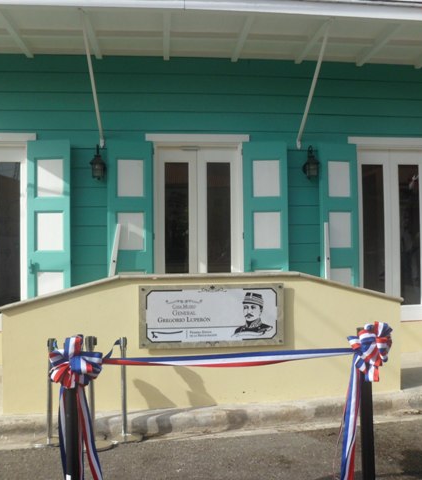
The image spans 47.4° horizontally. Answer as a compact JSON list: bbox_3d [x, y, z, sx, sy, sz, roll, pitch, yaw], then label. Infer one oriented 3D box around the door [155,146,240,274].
[{"bbox_3d":[-0.163,-0.061,6.423,1.159,2.414,0.120,0,-1,-5],"label":"door"}]

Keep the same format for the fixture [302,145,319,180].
[{"bbox_3d":[1.328,-1.019,6.392,0.210,0.468,0.300,0,-1,-5],"label":"fixture"}]

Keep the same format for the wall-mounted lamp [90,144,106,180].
[{"bbox_3d":[-1.436,-0.985,6.149,0.210,0.459,0.300,0,-1,-5],"label":"wall-mounted lamp"}]

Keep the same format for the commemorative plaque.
[{"bbox_3d":[0.015,0.759,4.776,1.438,0.618,0.040,0,-1,-5],"label":"commemorative plaque"}]

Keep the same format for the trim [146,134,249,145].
[{"bbox_3d":[-0.170,-1.351,6.367,1.376,0.104,0.070,0,-1,-5],"label":"trim"}]

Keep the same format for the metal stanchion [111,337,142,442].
[{"bbox_3d":[-0.781,1.348,4.383,0.300,0.916,0.300,0,-1,-5],"label":"metal stanchion"}]

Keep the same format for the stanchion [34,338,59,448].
[{"bbox_3d":[-1.429,1.335,4.266,0.300,0.917,0.300,0,-1,-5],"label":"stanchion"}]

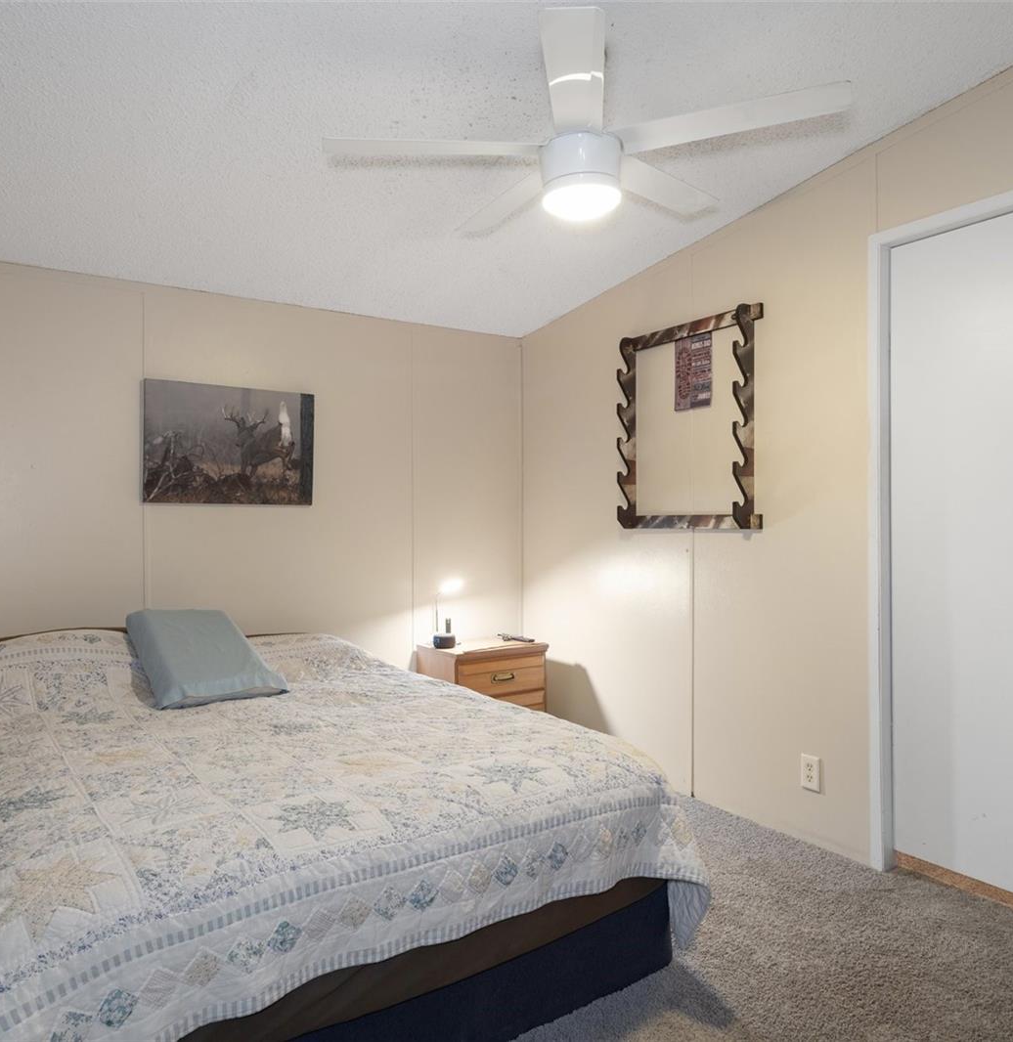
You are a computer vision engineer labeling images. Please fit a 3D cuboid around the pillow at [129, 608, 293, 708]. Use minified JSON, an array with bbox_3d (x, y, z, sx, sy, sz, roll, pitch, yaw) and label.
[{"bbox_3d":[-1.120,0.484,2.901,0.410,0.115,0.510,0,21,-41],"label":"pillow"}]

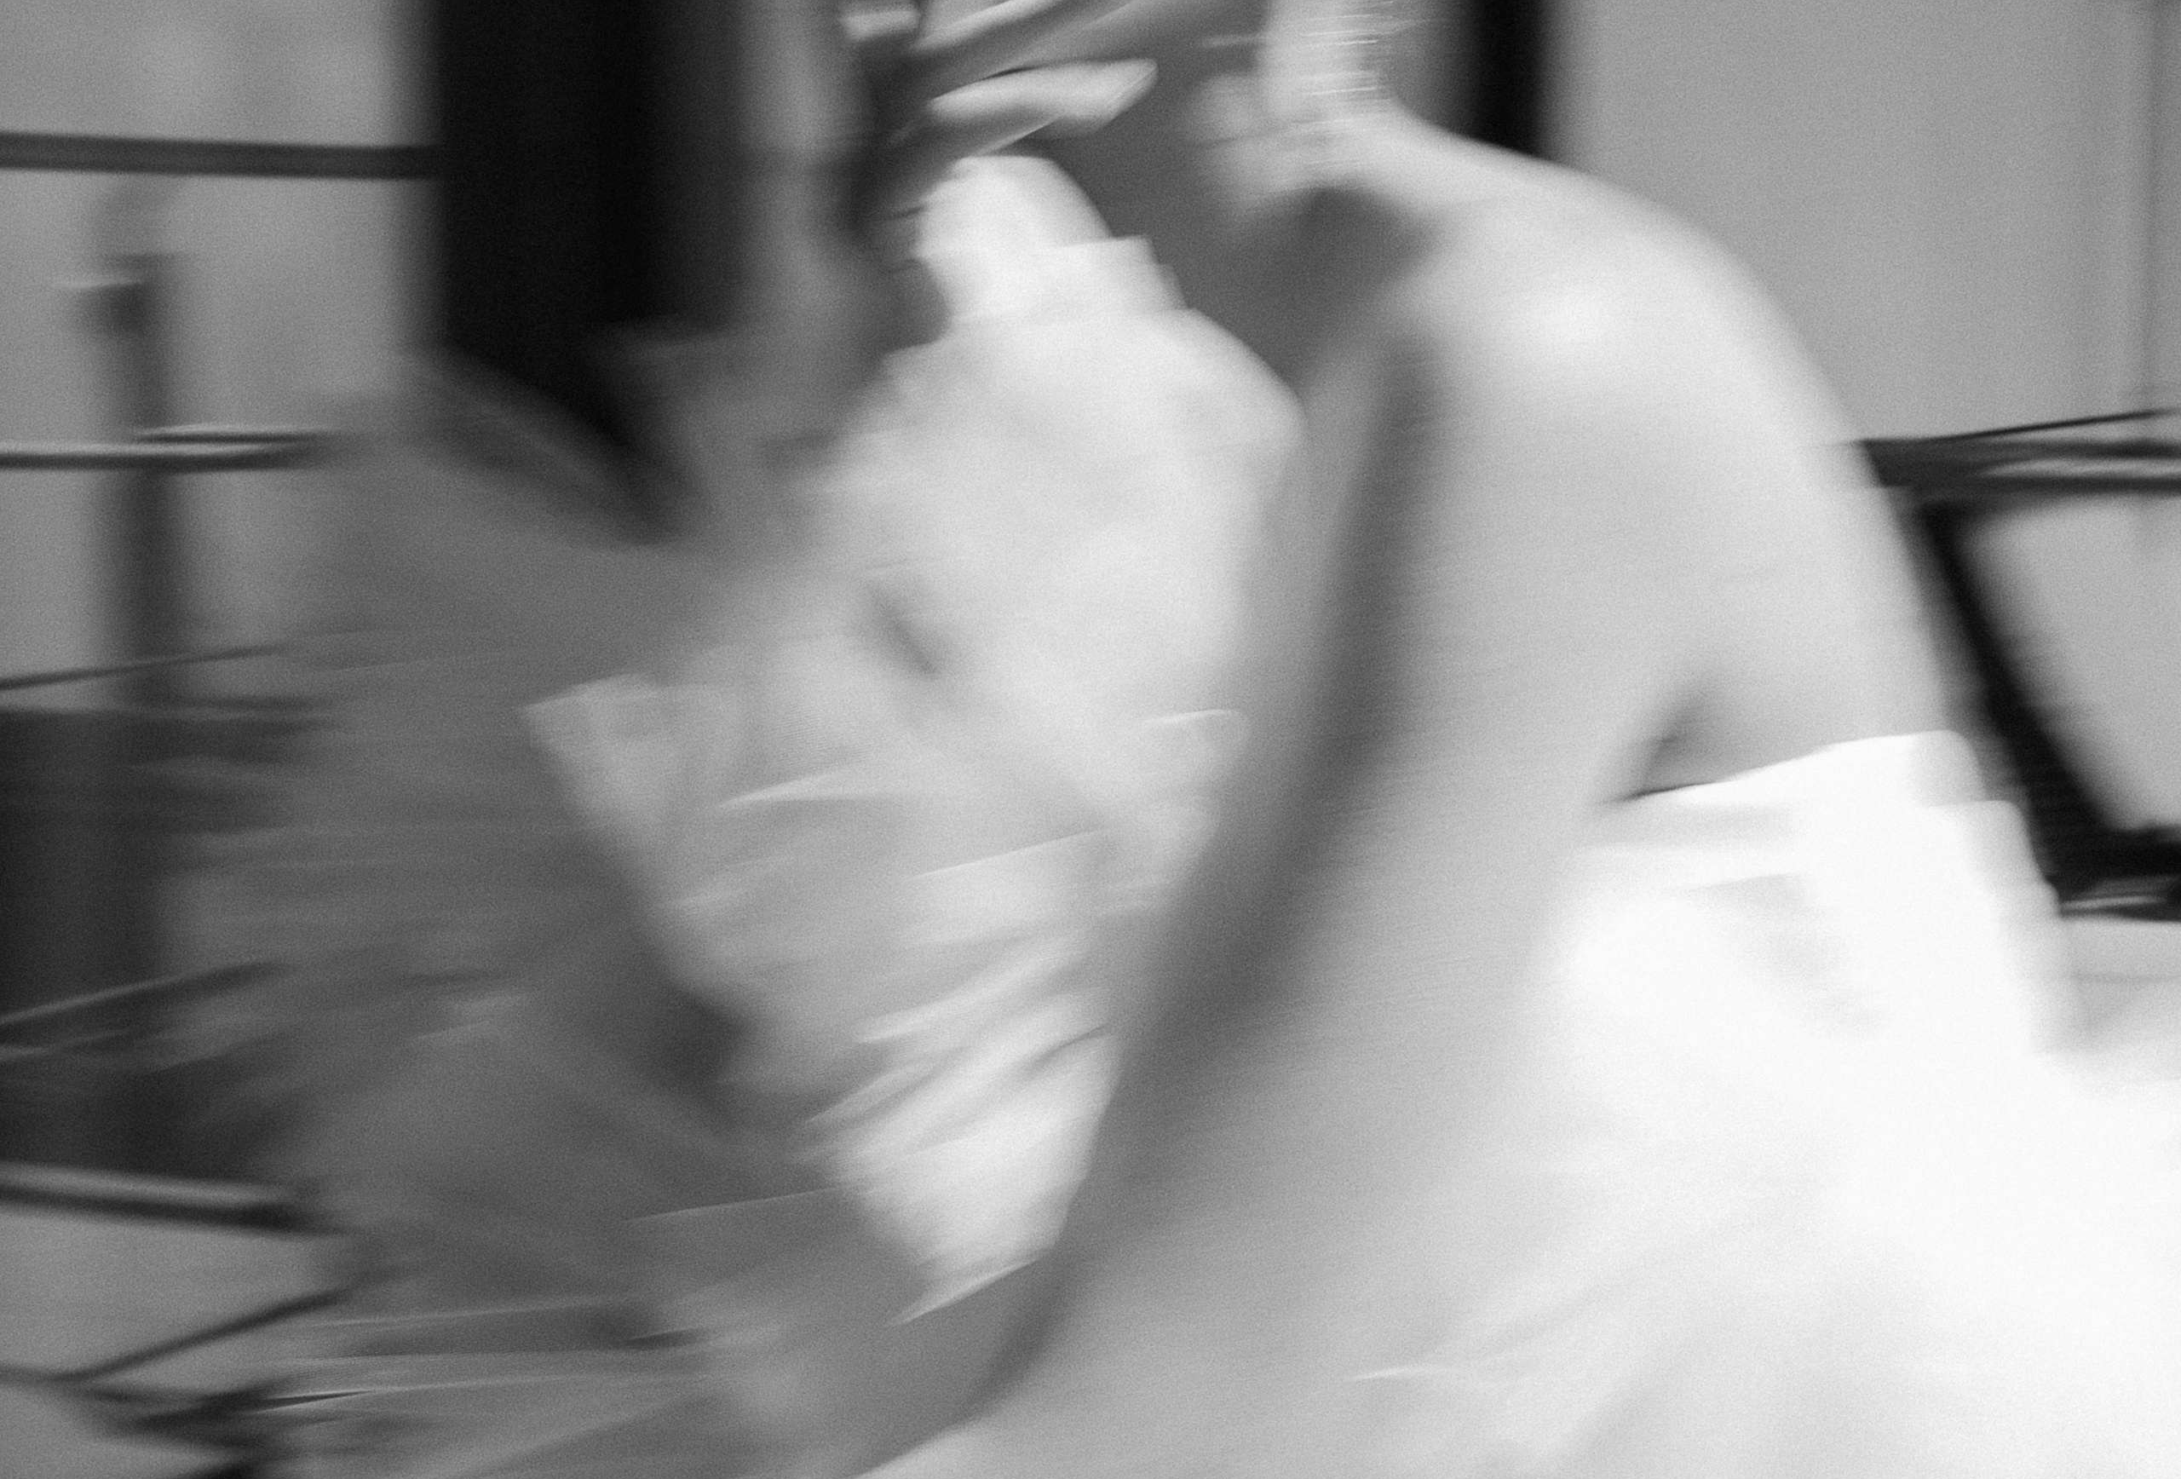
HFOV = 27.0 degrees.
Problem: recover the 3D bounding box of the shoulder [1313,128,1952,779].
[{"bbox_3d":[0.128,-0.068,1.060,0.138,0.148,0.155,-4,10,-25],"label":"shoulder"}]

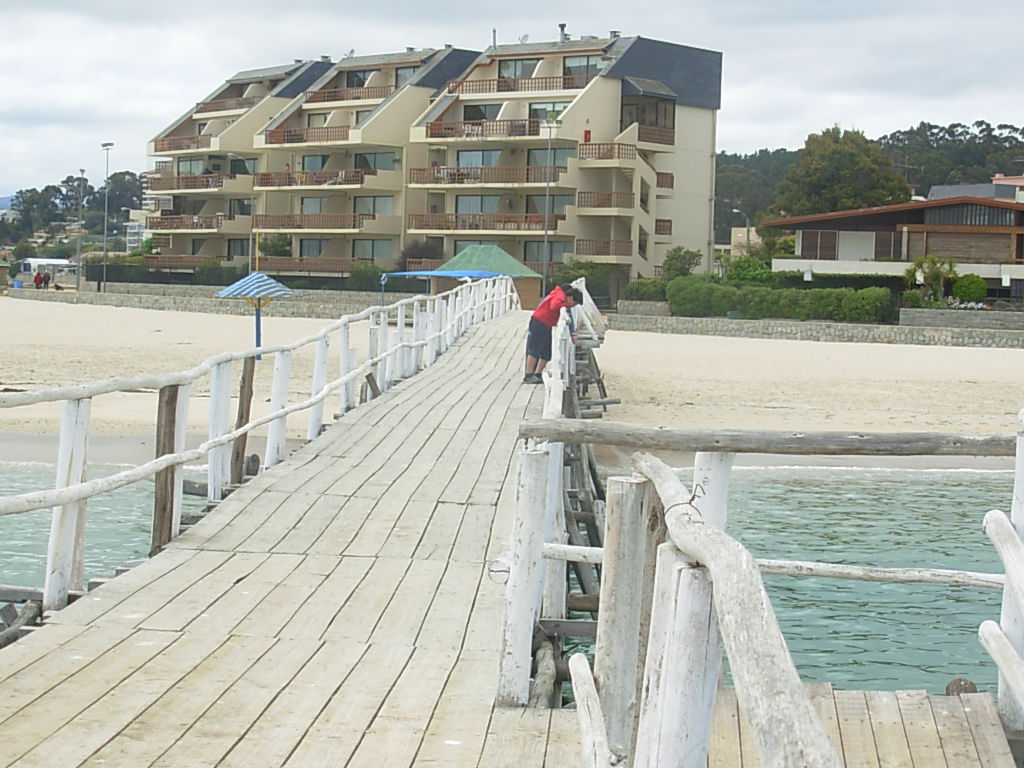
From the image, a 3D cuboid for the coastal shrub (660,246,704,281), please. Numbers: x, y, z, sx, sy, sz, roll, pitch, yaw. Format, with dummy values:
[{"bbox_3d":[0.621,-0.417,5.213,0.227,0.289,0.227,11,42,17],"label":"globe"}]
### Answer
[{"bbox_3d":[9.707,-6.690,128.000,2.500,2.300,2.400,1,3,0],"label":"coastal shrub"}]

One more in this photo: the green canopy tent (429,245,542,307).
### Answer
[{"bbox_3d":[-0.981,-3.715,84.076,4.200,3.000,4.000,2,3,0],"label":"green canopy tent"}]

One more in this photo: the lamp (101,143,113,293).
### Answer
[{"bbox_3d":[-26.875,-11.068,149.000,0.850,9.800,0.600,3,4,33],"label":"lamp"}]

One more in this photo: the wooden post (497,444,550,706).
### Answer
[{"bbox_3d":[0.044,0.717,8.400,0.120,0.970,0.120,4,3,0],"label":"wooden post"}]

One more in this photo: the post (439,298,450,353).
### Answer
[{"bbox_3d":[-1.251,-1.098,41.500,0.120,1.016,0.120,2,3,0],"label":"post"}]

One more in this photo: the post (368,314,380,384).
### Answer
[{"bbox_3d":[-1.584,-0.361,25.800,0.130,0.900,0.130,1,3,0],"label":"post"}]

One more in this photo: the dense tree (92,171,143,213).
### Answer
[{"bbox_3d":[-130.180,-63.033,740.000,17.000,15.000,15.000,1,3,0],"label":"dense tree"}]

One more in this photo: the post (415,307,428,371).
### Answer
[{"bbox_3d":[-1.248,-0.620,31.000,0.130,0.900,0.130,1,3,0],"label":"post"}]

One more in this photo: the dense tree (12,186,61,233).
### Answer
[{"bbox_3d":[-156.512,-57.108,740.000,15.500,15.500,14.000,1,3,0],"label":"dense tree"}]

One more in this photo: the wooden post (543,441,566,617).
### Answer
[{"bbox_3d":[0.206,0.667,10.600,0.100,0.896,0.100,1,3,0],"label":"wooden post"}]

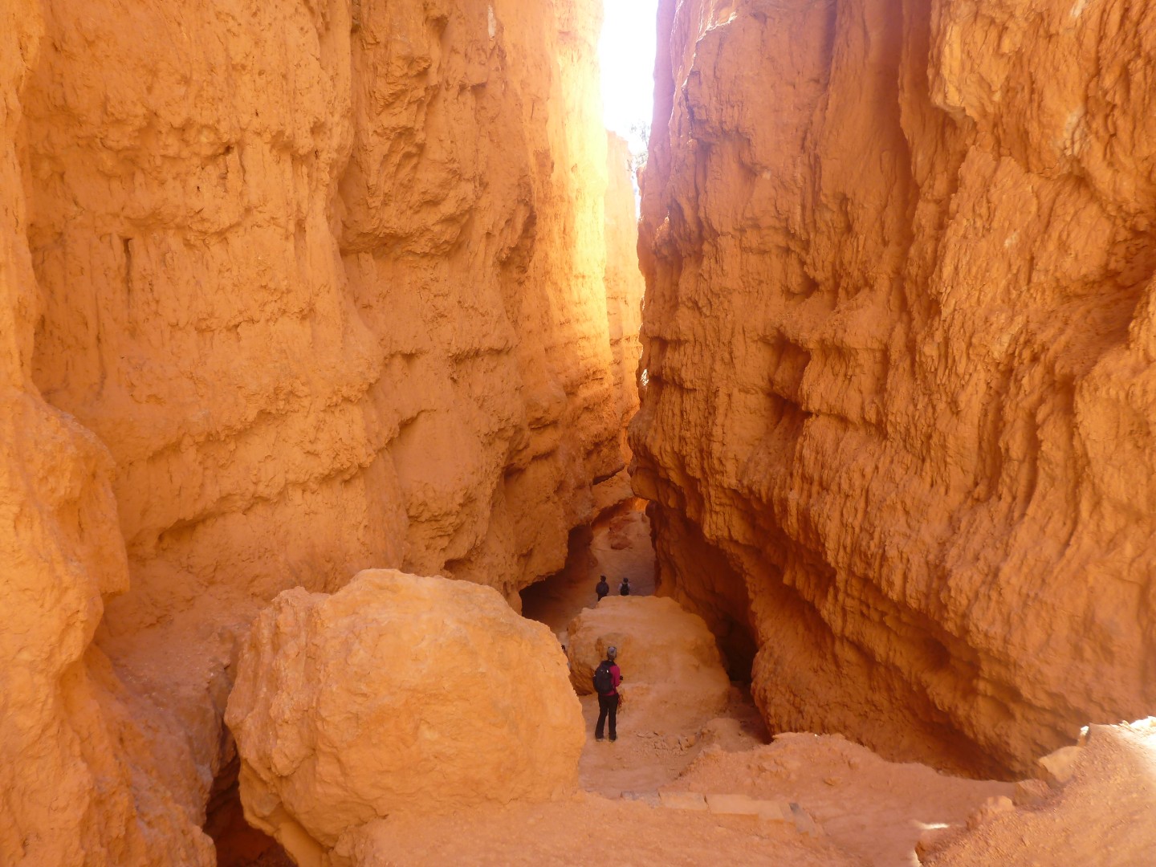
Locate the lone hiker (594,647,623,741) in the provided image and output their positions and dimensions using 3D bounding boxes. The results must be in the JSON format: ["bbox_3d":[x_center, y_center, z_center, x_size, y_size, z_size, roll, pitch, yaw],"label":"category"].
[{"bbox_3d":[0.524,4.510,16.208,0.500,1.700,0.480,4,8,27],"label":"lone hiker"}]

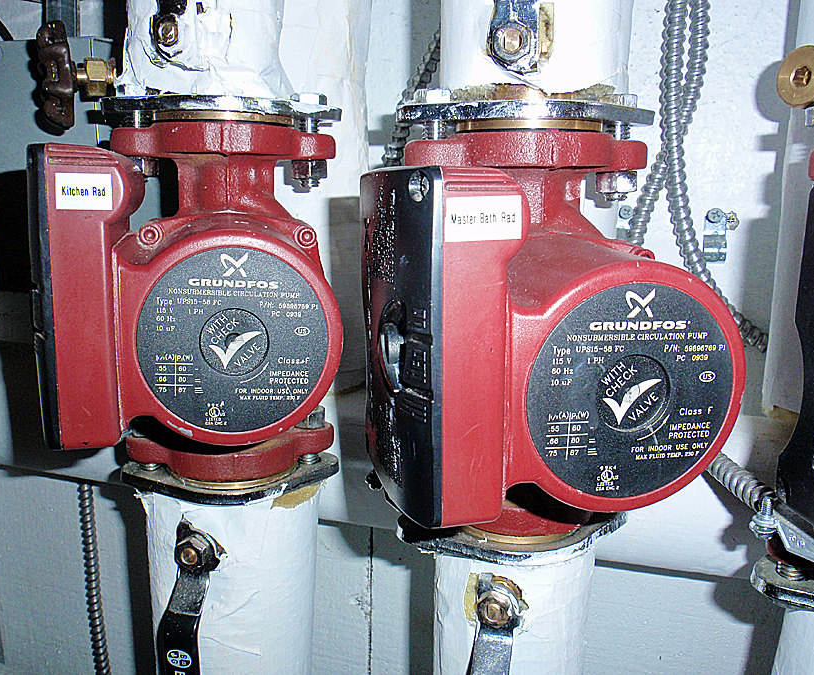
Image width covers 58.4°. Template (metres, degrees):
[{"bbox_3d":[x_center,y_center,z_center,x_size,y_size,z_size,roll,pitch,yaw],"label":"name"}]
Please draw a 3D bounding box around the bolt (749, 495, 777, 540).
[{"bbox_3d":[0.135,0.068,0.275,0.010,0.017,0.010,4,12,17],"label":"bolt"}]

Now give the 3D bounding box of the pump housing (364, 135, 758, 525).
[{"bbox_3d":[0.048,0.003,0.288,0.122,0.165,0.134,-2,12,-10],"label":"pump housing"}]

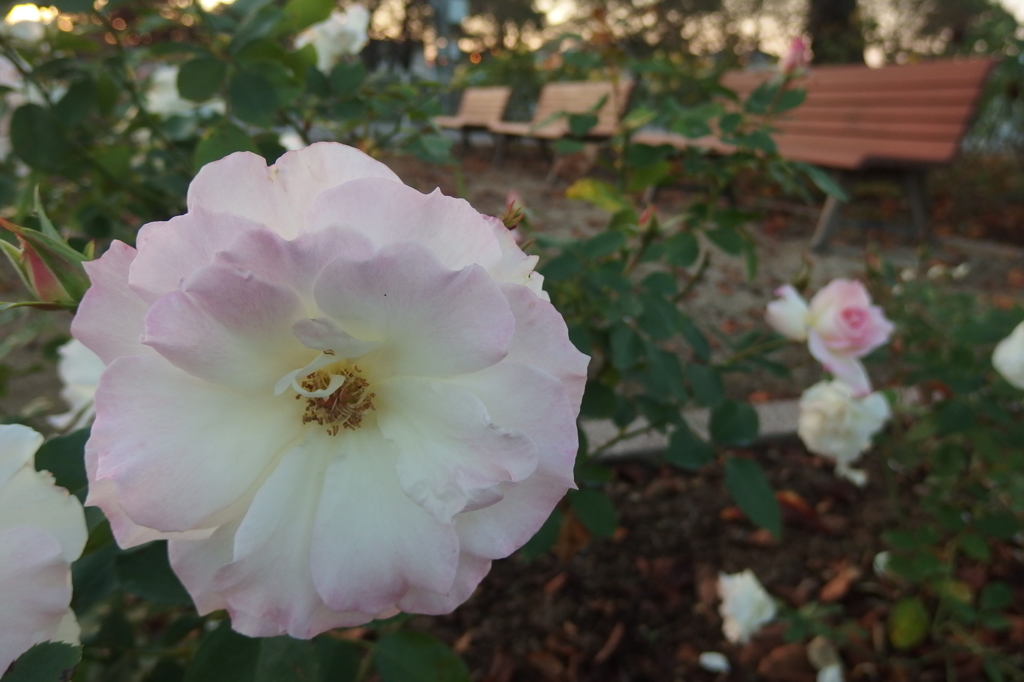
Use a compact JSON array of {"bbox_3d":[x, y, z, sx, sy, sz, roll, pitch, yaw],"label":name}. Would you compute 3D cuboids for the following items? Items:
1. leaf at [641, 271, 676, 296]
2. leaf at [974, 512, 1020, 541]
[{"bbox_3d":[0.093,-0.037,0.470,0.023,0.017,0.013,2,19,11],"label":"leaf"},{"bbox_3d":[0.591,0.226,0.900,0.056,0.034,0.030,12,22,35],"label":"leaf"}]

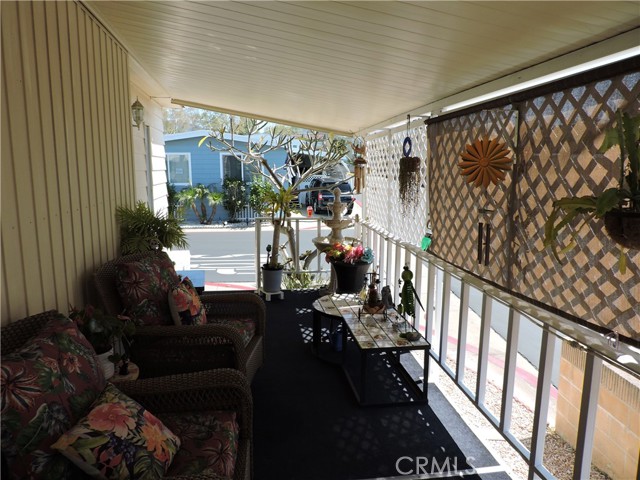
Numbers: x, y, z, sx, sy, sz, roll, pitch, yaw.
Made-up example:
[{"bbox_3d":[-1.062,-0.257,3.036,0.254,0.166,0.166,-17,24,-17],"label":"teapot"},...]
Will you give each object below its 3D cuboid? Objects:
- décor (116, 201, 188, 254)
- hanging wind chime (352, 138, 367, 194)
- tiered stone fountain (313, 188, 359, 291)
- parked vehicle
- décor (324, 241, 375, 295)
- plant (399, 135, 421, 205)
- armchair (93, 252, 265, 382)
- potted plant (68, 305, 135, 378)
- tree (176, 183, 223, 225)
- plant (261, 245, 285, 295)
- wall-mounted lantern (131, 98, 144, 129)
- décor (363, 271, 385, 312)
[{"bbox_3d":[-1.567,-0.089,4.152,0.600,0.550,0.550,-1,9,-9],"label":"décor"},{"bbox_3d":[0.482,-0.896,5.411,0.160,0.660,0.160,-1,9,-9],"label":"hanging wind chime"},{"bbox_3d":[0.224,0.058,5.692,0.600,1.479,0.600,-1,9,-9],"label":"tiered stone fountain"},{"bbox_3d":[0.502,-2.509,25.303,1.950,1.880,4.900,-1,9,-9],"label":"parked vehicle"},{"bbox_3d":[0.308,0.292,4.716,0.480,0.530,0.470,-1,9,-9],"label":"décor"},{"bbox_3d":[0.741,-0.567,3.673,0.155,0.550,0.155,-1,9,-9],"label":"plant"},{"bbox_3d":[-0.988,0.664,3.471,0.952,0.935,0.818,2,9,5],"label":"armchair"},{"bbox_3d":[-1.294,0.601,2.627,0.340,0.400,0.340,-1,9,-9],"label":"potted plant"},{"bbox_3d":[-4.796,-1.453,17.659,1.850,1.720,1.650,-1,9,-9],"label":"tree"},{"bbox_3d":[-0.625,0.414,5.836,0.290,0.680,0.290,-1,9,-9],"label":"plant"},{"bbox_3d":[-1.843,-1.274,4.469,0.170,0.310,0.140,-1,9,-9],"label":"wall-mounted lantern"},{"bbox_3d":[0.500,0.486,4.143,0.200,0.360,0.180,-1,9,-9],"label":"décor"}]

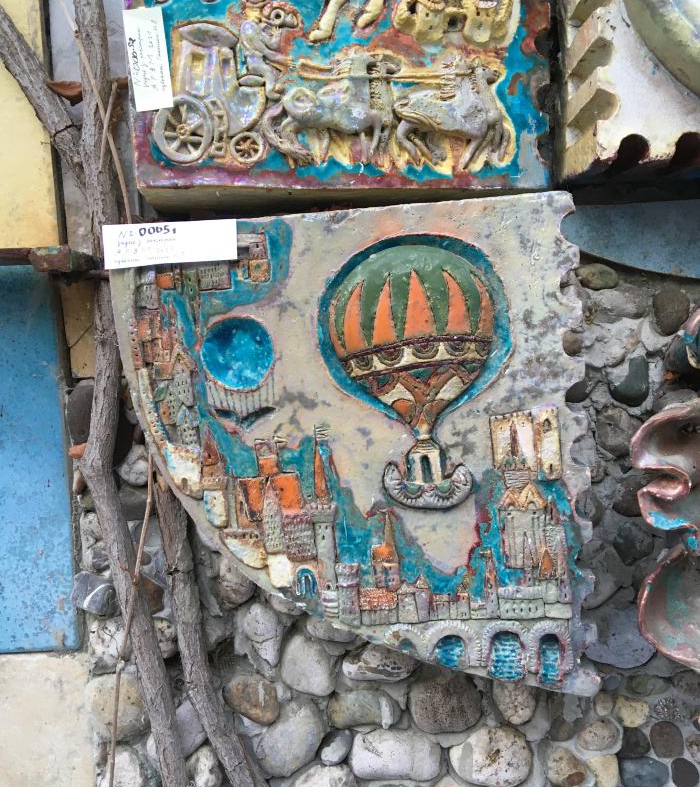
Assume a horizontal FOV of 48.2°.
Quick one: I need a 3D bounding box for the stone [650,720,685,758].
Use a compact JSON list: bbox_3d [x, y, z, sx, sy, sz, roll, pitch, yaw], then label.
[{"bbox_3d":[0.335,0.366,0.826,0.036,0.039,0.025,-2,8,2],"label":"stone"}]

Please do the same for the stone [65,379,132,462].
[{"bbox_3d":[-0.243,0.026,0.757,0.064,0.077,0.051,-1,5,0],"label":"stone"}]

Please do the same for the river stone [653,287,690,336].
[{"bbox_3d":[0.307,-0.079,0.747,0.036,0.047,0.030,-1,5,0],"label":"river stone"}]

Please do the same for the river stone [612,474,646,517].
[{"bbox_3d":[0.286,0.103,0.793,0.040,0.044,0.030,-2,8,2],"label":"river stone"}]

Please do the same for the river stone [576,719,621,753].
[{"bbox_3d":[0.251,0.346,0.788,0.044,0.033,0.028,-1,5,0],"label":"river stone"}]

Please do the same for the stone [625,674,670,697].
[{"bbox_3d":[0.298,0.292,0.783,0.046,0.023,0.024,-1,5,0],"label":"stone"}]

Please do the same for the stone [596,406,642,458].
[{"bbox_3d":[0.292,0.042,0.844,0.048,0.056,0.033,-2,5,0],"label":"stone"}]

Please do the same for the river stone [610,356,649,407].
[{"bbox_3d":[0.278,-0.012,0.777,0.039,0.051,0.032,-2,8,2],"label":"river stone"}]

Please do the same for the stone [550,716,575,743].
[{"bbox_3d":[0.225,0.355,0.828,0.026,0.027,0.019,-2,8,2],"label":"stone"}]

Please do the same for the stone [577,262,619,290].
[{"bbox_3d":[0.242,-0.115,0.765,0.041,0.026,0.025,-2,8,2],"label":"stone"}]

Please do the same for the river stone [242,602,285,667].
[{"bbox_3d":[-0.091,0.254,0.824,0.044,0.069,0.039,-2,8,2],"label":"river stone"}]

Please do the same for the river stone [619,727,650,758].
[{"bbox_3d":[0.312,0.385,0.861,0.037,0.036,0.029,-2,5,0],"label":"river stone"}]

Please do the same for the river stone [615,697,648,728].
[{"bbox_3d":[0.283,0.320,0.786,0.034,0.031,0.024,-1,5,0],"label":"river stone"}]

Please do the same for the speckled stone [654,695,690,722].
[{"bbox_3d":[0.382,0.373,0.925,0.041,0.031,0.028,-1,7,0],"label":"speckled stone"}]

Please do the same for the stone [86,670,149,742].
[{"bbox_3d":[-0.248,0.336,0.840,0.068,0.078,0.052,-2,8,2],"label":"stone"}]

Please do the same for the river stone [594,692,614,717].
[{"bbox_3d":[0.268,0.327,0.823,0.021,0.028,0.018,-2,8,2],"label":"river stone"}]

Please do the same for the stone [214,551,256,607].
[{"bbox_3d":[-0.119,0.194,0.817,0.045,0.061,0.040,-2,8,2],"label":"stone"}]

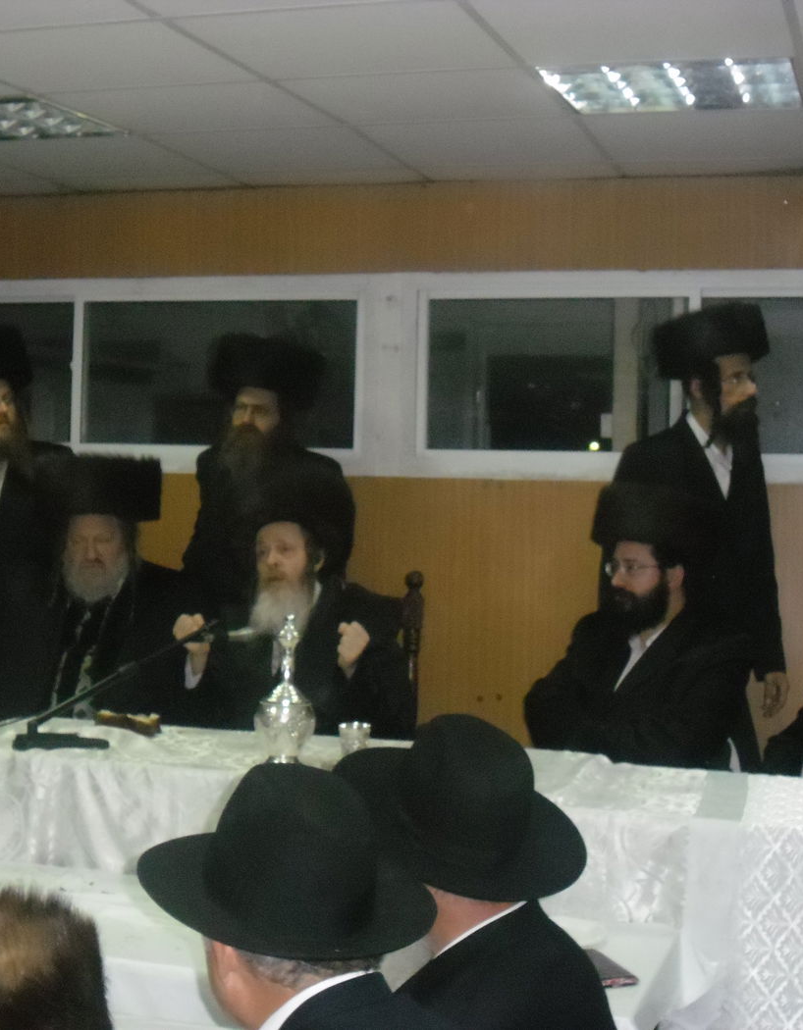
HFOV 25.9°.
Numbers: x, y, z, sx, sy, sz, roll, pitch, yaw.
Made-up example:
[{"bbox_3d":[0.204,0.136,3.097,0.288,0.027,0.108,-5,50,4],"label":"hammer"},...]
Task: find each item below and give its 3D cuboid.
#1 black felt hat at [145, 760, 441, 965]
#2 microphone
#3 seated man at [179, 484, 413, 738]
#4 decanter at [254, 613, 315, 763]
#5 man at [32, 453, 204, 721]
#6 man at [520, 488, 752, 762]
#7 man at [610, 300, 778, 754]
[{"bbox_3d":[-0.129,0.376,2.025,0.335,0.132,0.380,1,11,-29],"label":"black felt hat"},{"bbox_3d":[-0.705,0.410,4.322,0.530,0.300,0.220,0,2,-13],"label":"microphone"},{"bbox_3d":[-0.278,0.613,4.528,0.600,1.382,0.760,1,2,12],"label":"seated man"},{"bbox_3d":[-0.272,0.401,4.106,0.145,0.348,0.145,1,2,0],"label":"decanter"},{"bbox_3d":[-0.791,0.564,4.692,0.560,1.452,0.740,1,2,-1],"label":"man"},{"bbox_3d":[0.575,0.622,4.330,0.600,1.404,0.740,2,3,34],"label":"man"},{"bbox_3d":[0.814,0.361,4.825,0.530,1.893,0.400,-1,3,-37],"label":"man"}]

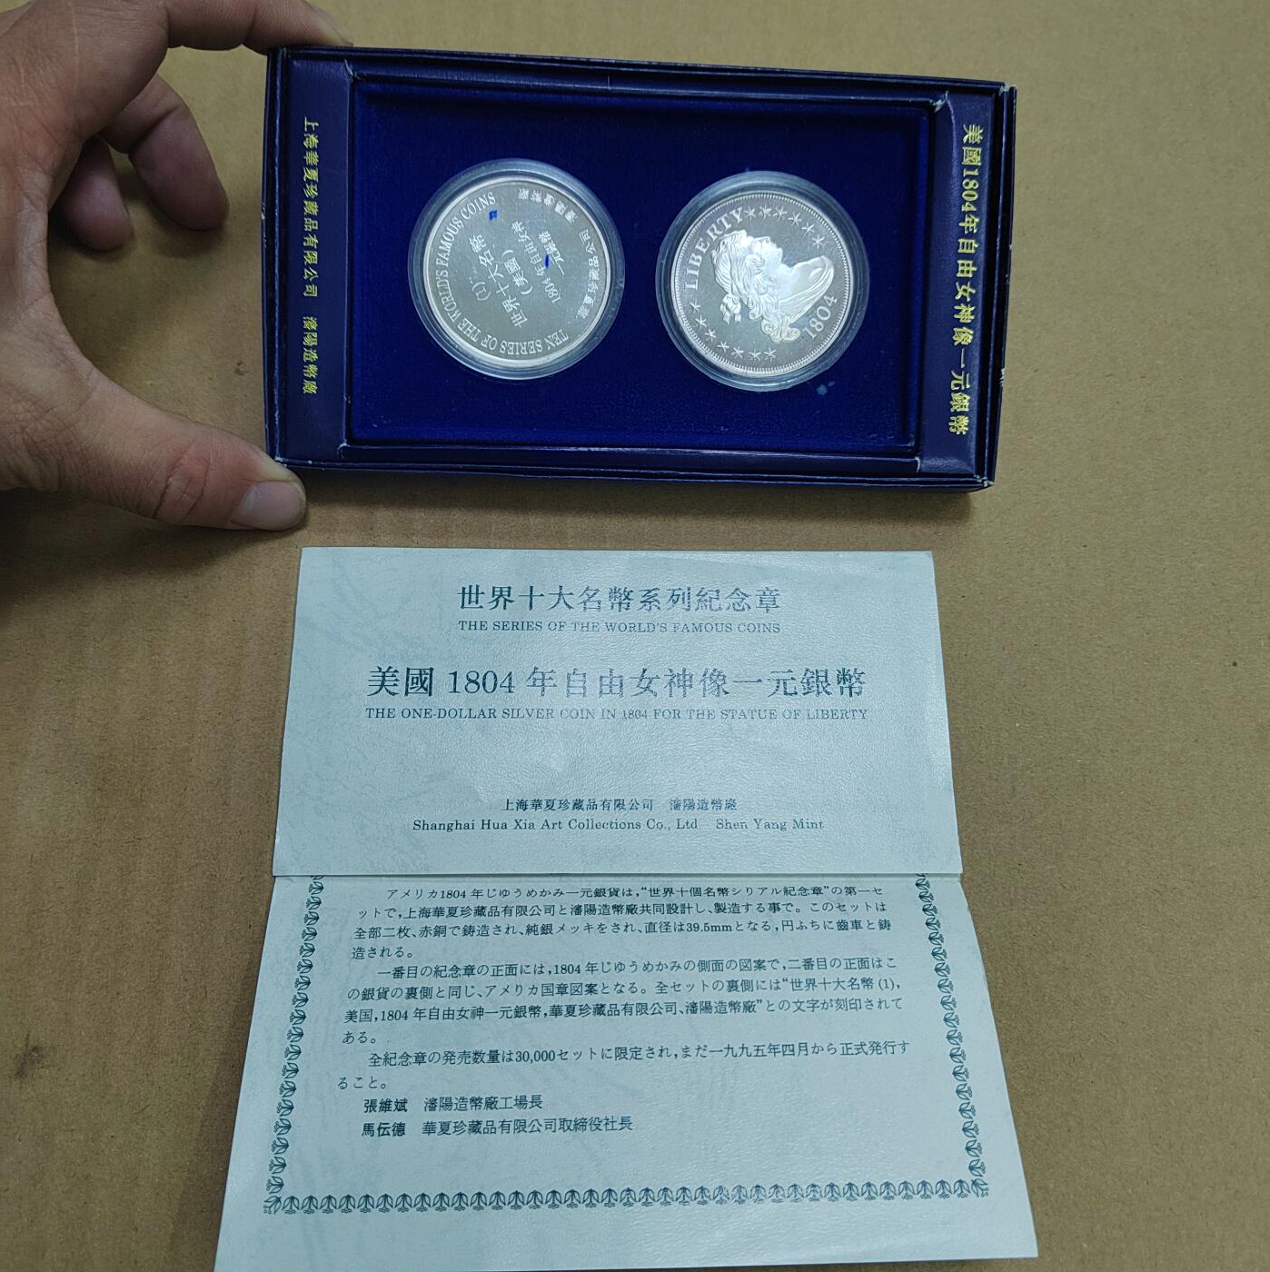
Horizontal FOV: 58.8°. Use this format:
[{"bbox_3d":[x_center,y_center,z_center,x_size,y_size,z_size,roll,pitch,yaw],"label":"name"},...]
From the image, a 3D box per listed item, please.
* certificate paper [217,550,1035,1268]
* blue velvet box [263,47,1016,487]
[{"bbox_3d":[-0.002,0.046,0.226,0.141,0.014,0.141,0,65,-3],"label":"certificate paper"},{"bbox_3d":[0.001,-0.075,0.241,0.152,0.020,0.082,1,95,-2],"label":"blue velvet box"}]

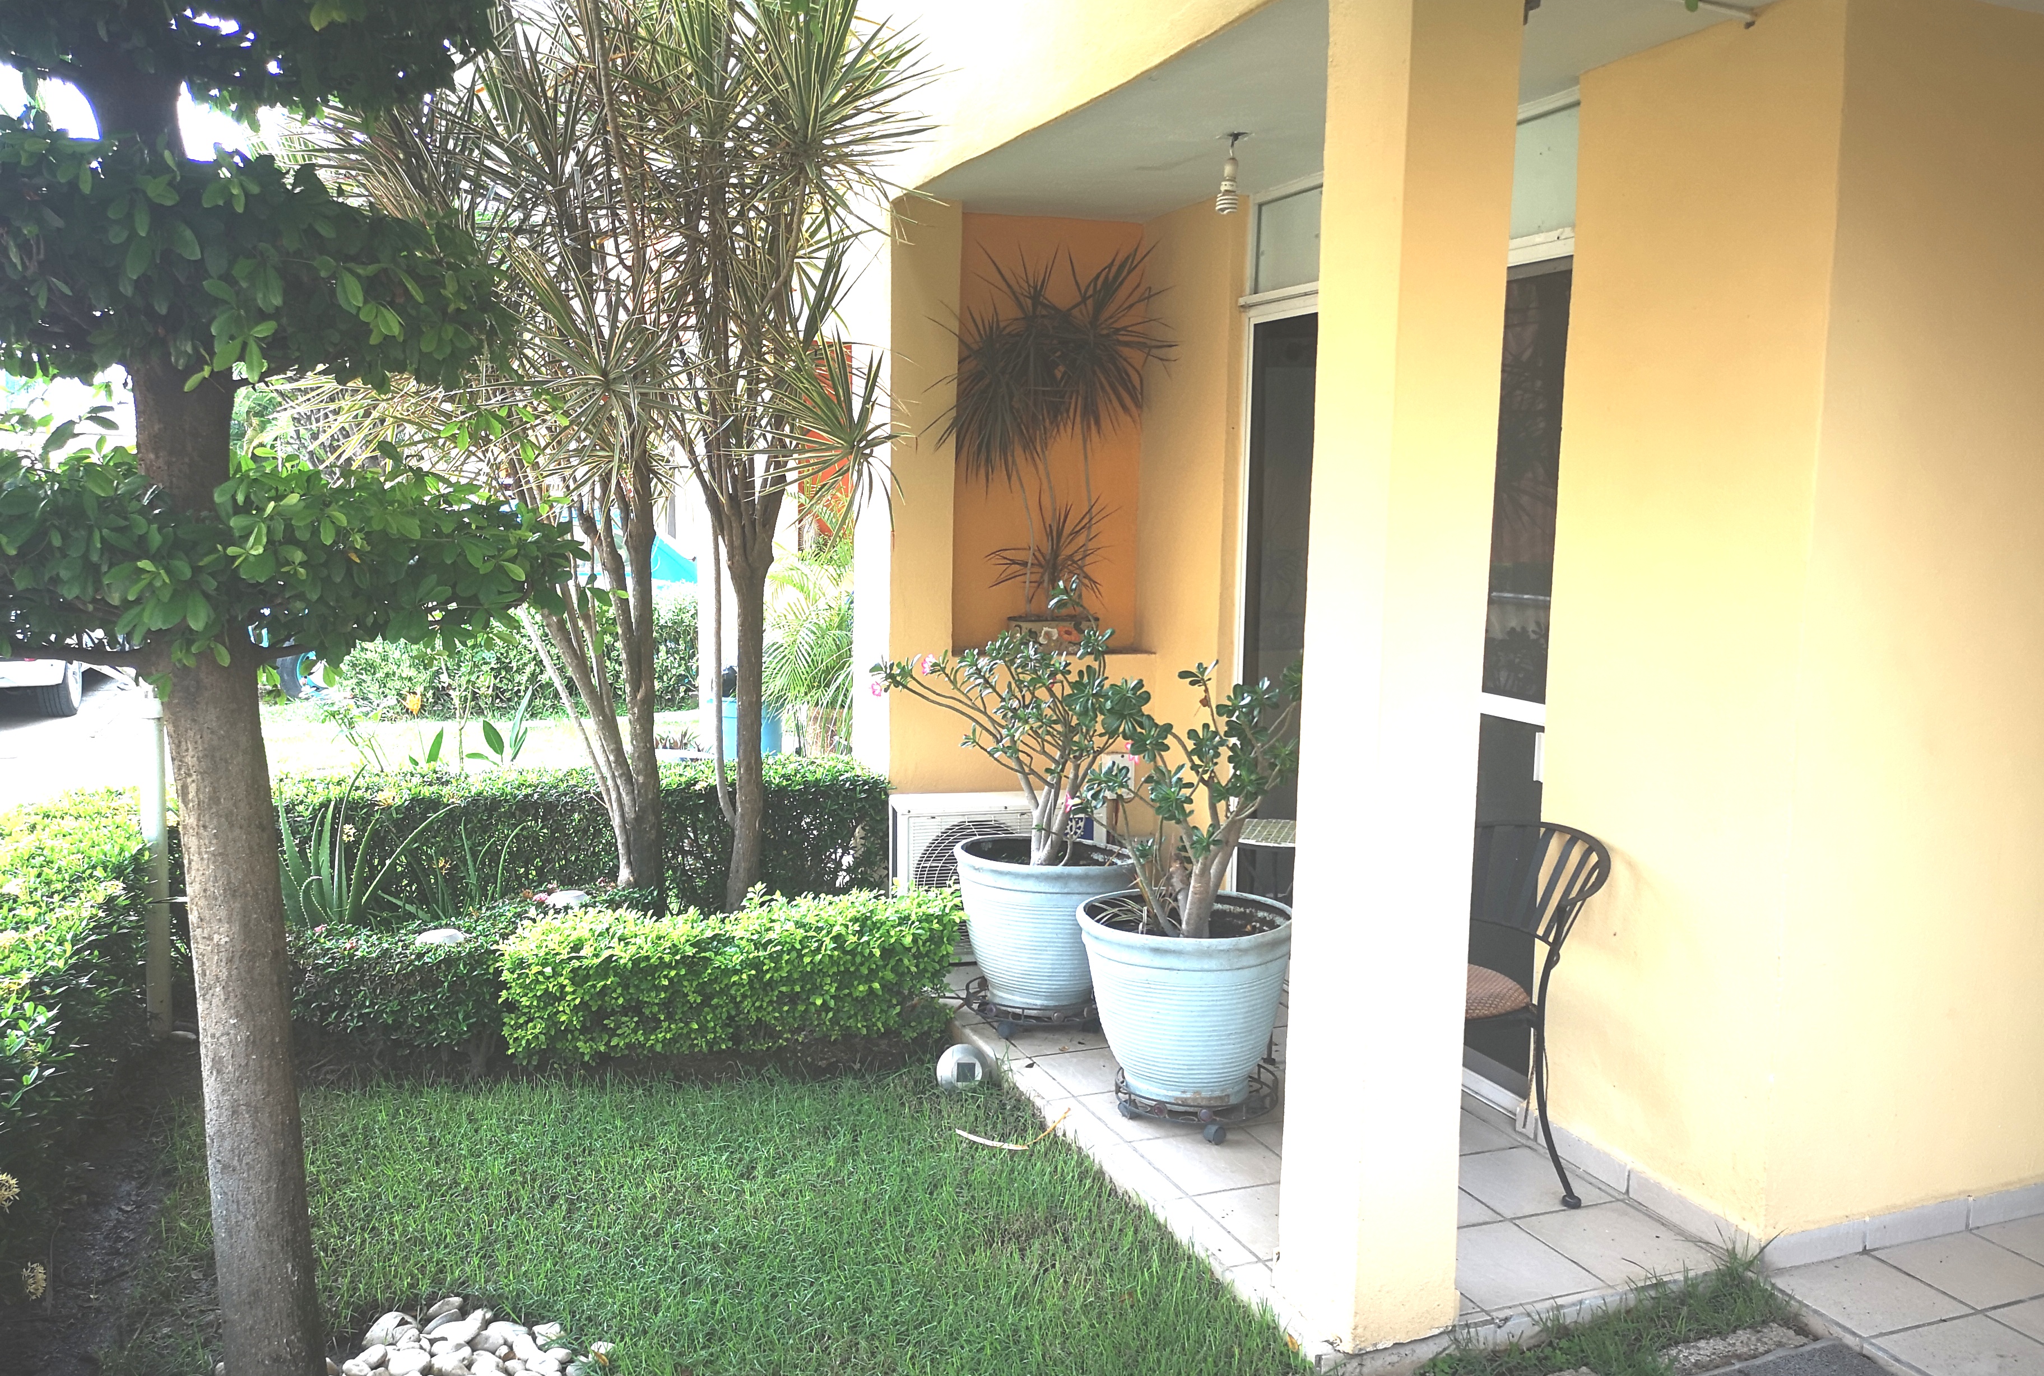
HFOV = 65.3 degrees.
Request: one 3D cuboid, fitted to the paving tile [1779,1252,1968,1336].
[{"bbox_3d":[1.699,1.228,3.217,0.300,0.011,0.265,-2,7,-21],"label":"paving tile"}]

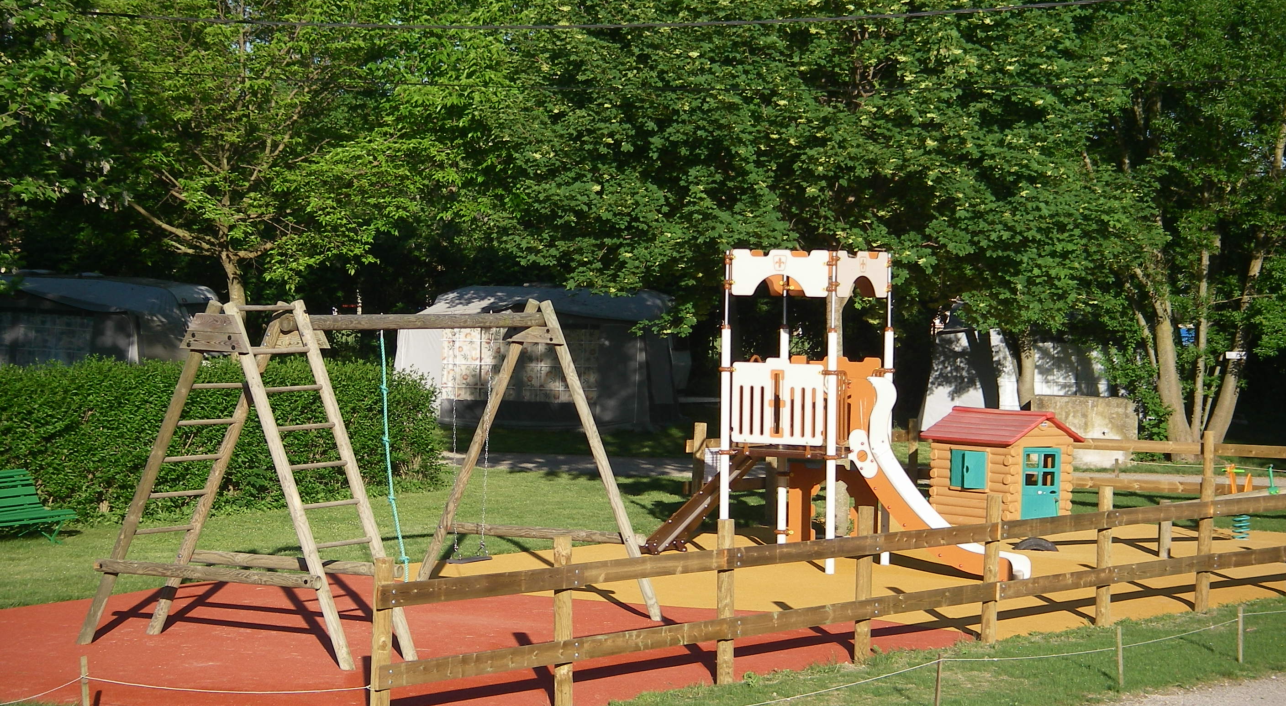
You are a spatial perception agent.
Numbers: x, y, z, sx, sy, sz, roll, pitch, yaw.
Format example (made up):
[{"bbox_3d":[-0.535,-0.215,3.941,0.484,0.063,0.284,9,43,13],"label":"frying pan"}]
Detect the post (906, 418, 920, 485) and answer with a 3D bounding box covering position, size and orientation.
[{"bbox_3d":[3.014,1.260,34.544,0.103,1.061,0.103,2,2,38],"label":"post"}]

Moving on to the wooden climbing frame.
[{"bbox_3d":[-1.830,0.811,22.200,2.339,2.369,4.028,2,2,31],"label":"wooden climbing frame"}]

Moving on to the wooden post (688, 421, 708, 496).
[{"bbox_3d":[0.551,1.280,31.248,0.118,1.092,0.118,2,2,38],"label":"wooden post"}]

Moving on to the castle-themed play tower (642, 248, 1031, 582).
[{"bbox_3d":[1.702,0.504,27.831,3.780,2.853,1.257,2,2,31],"label":"castle-themed play tower"}]

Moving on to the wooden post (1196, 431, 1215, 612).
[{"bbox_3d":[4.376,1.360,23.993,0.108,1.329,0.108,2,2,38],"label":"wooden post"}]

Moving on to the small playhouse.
[{"bbox_3d":[3.831,1.226,32.974,1.081,1.246,1.503,0,2,-36],"label":"small playhouse"}]

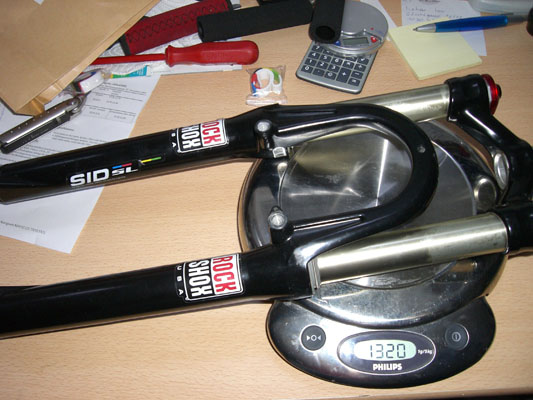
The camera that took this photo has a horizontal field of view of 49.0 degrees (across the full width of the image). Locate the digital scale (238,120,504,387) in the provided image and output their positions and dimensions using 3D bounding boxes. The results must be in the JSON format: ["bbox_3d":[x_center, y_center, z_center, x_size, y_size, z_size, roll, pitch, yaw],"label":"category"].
[{"bbox_3d":[0.090,0.021,0.497,0.231,0.054,0.260,0,58,0],"label":"digital scale"}]

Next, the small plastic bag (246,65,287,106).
[{"bbox_3d":[0.000,-0.120,0.610,0.042,0.013,0.046,-1,58,0],"label":"small plastic bag"}]

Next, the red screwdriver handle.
[{"bbox_3d":[-0.058,-0.156,0.624,0.100,0.027,0.027,-2,58,-1],"label":"red screwdriver handle"}]

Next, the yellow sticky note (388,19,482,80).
[{"bbox_3d":[0.184,-0.168,0.645,0.076,0.004,0.076,-16,59,-10],"label":"yellow sticky note"}]

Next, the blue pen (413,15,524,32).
[{"bbox_3d":[0.230,-0.196,0.653,0.135,0.015,0.015,-6,58,-4],"label":"blue pen"}]

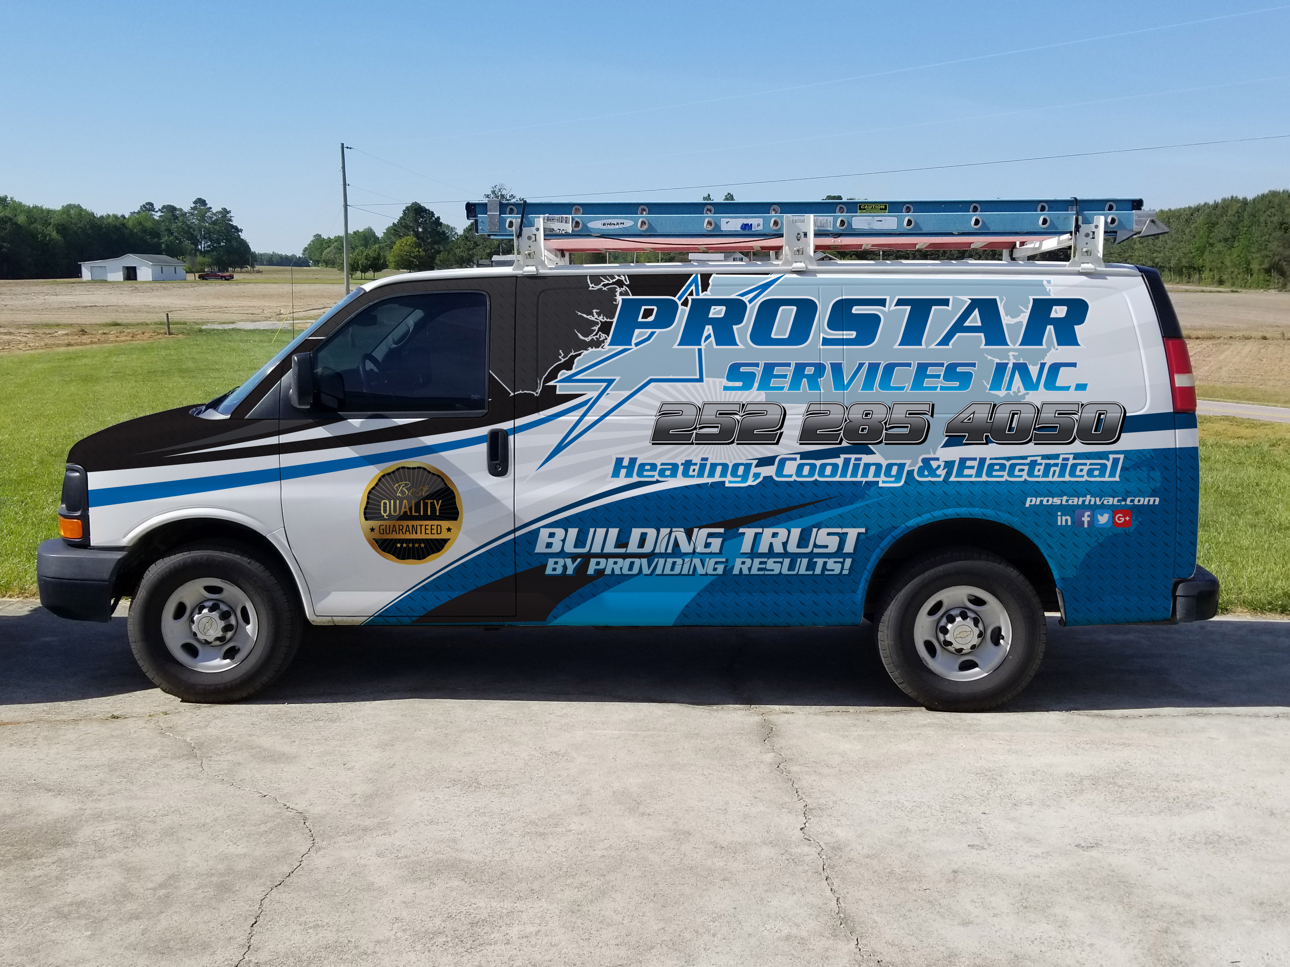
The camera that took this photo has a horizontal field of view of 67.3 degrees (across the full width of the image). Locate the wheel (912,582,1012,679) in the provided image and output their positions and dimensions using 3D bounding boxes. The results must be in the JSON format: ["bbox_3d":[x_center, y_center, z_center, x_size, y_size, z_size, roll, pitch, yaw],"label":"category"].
[{"bbox_3d":[1.435,0.660,4.431,0.450,0.450,0.180,0,13,2],"label":"wheel"}]

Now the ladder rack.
[{"bbox_3d":[0.793,-1.245,4.918,3.218,0.322,1.240,0,13,2],"label":"ladder rack"}]

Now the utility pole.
[{"bbox_3d":[-15.825,-13.706,51.230,0.270,8.130,0.270,2,13,0],"label":"utility pole"}]

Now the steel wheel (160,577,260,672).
[{"bbox_3d":[-1.993,0.641,4.528,0.450,0.450,0.180,0,13,2],"label":"steel wheel"}]

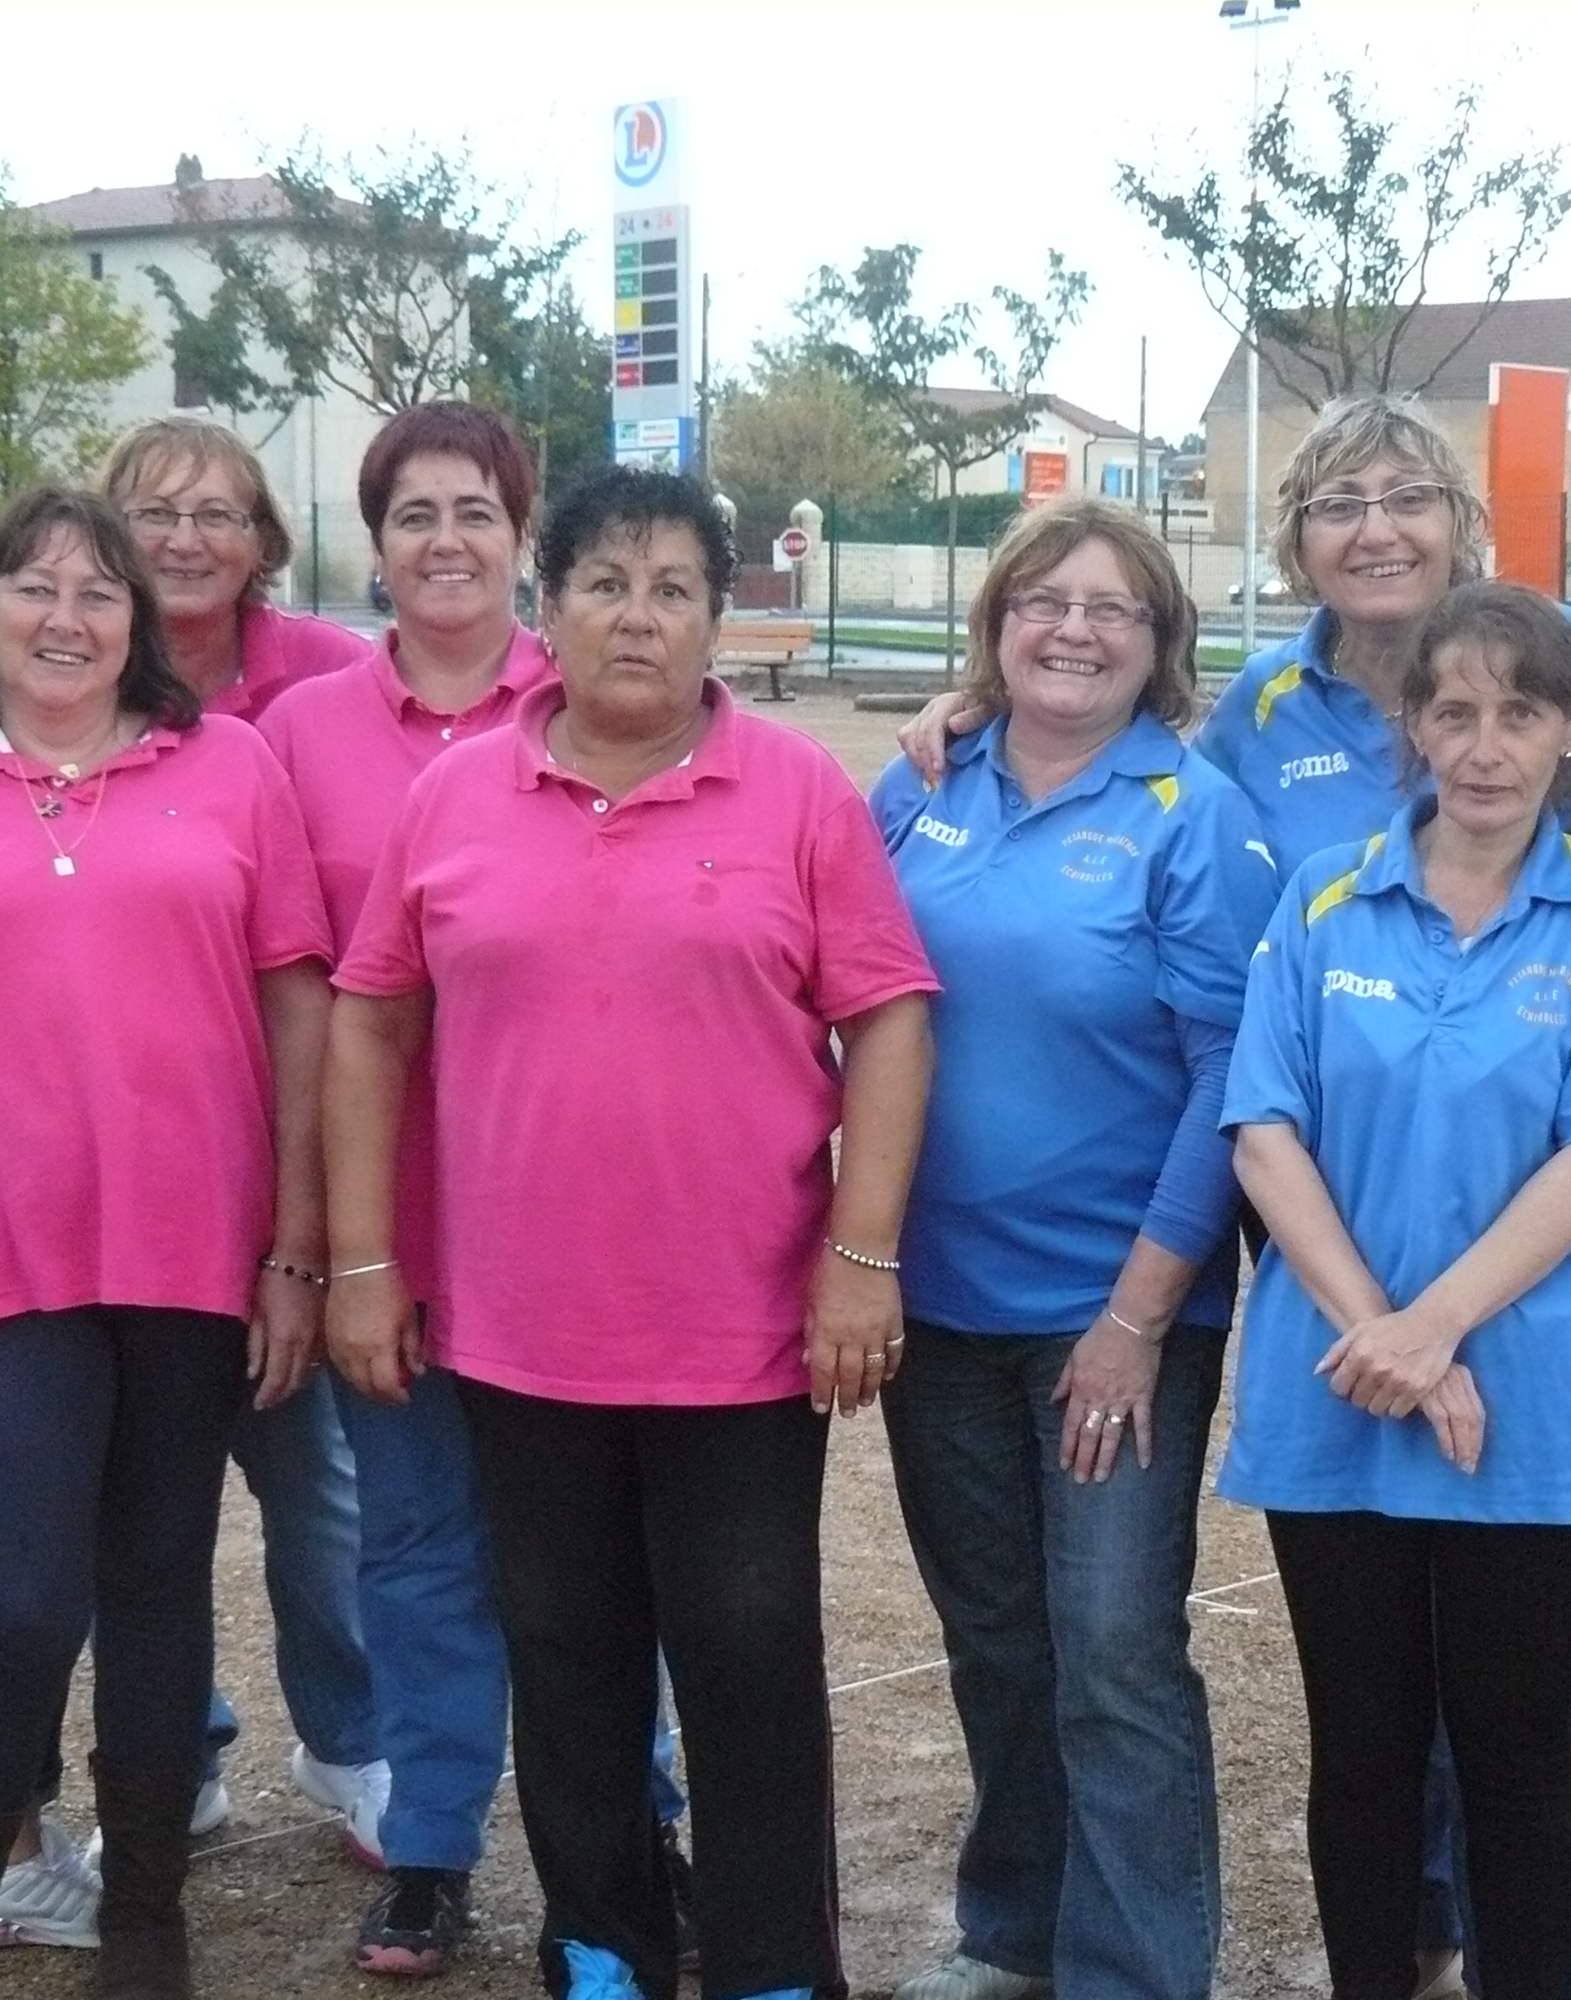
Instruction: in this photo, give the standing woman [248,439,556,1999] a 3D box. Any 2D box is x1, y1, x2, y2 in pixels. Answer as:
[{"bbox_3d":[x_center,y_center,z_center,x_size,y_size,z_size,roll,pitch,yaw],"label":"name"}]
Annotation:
[{"bbox_3d":[-0.342,0.207,4.124,0.490,1.670,0.360,0,7,-4],"label":"standing woman"}]

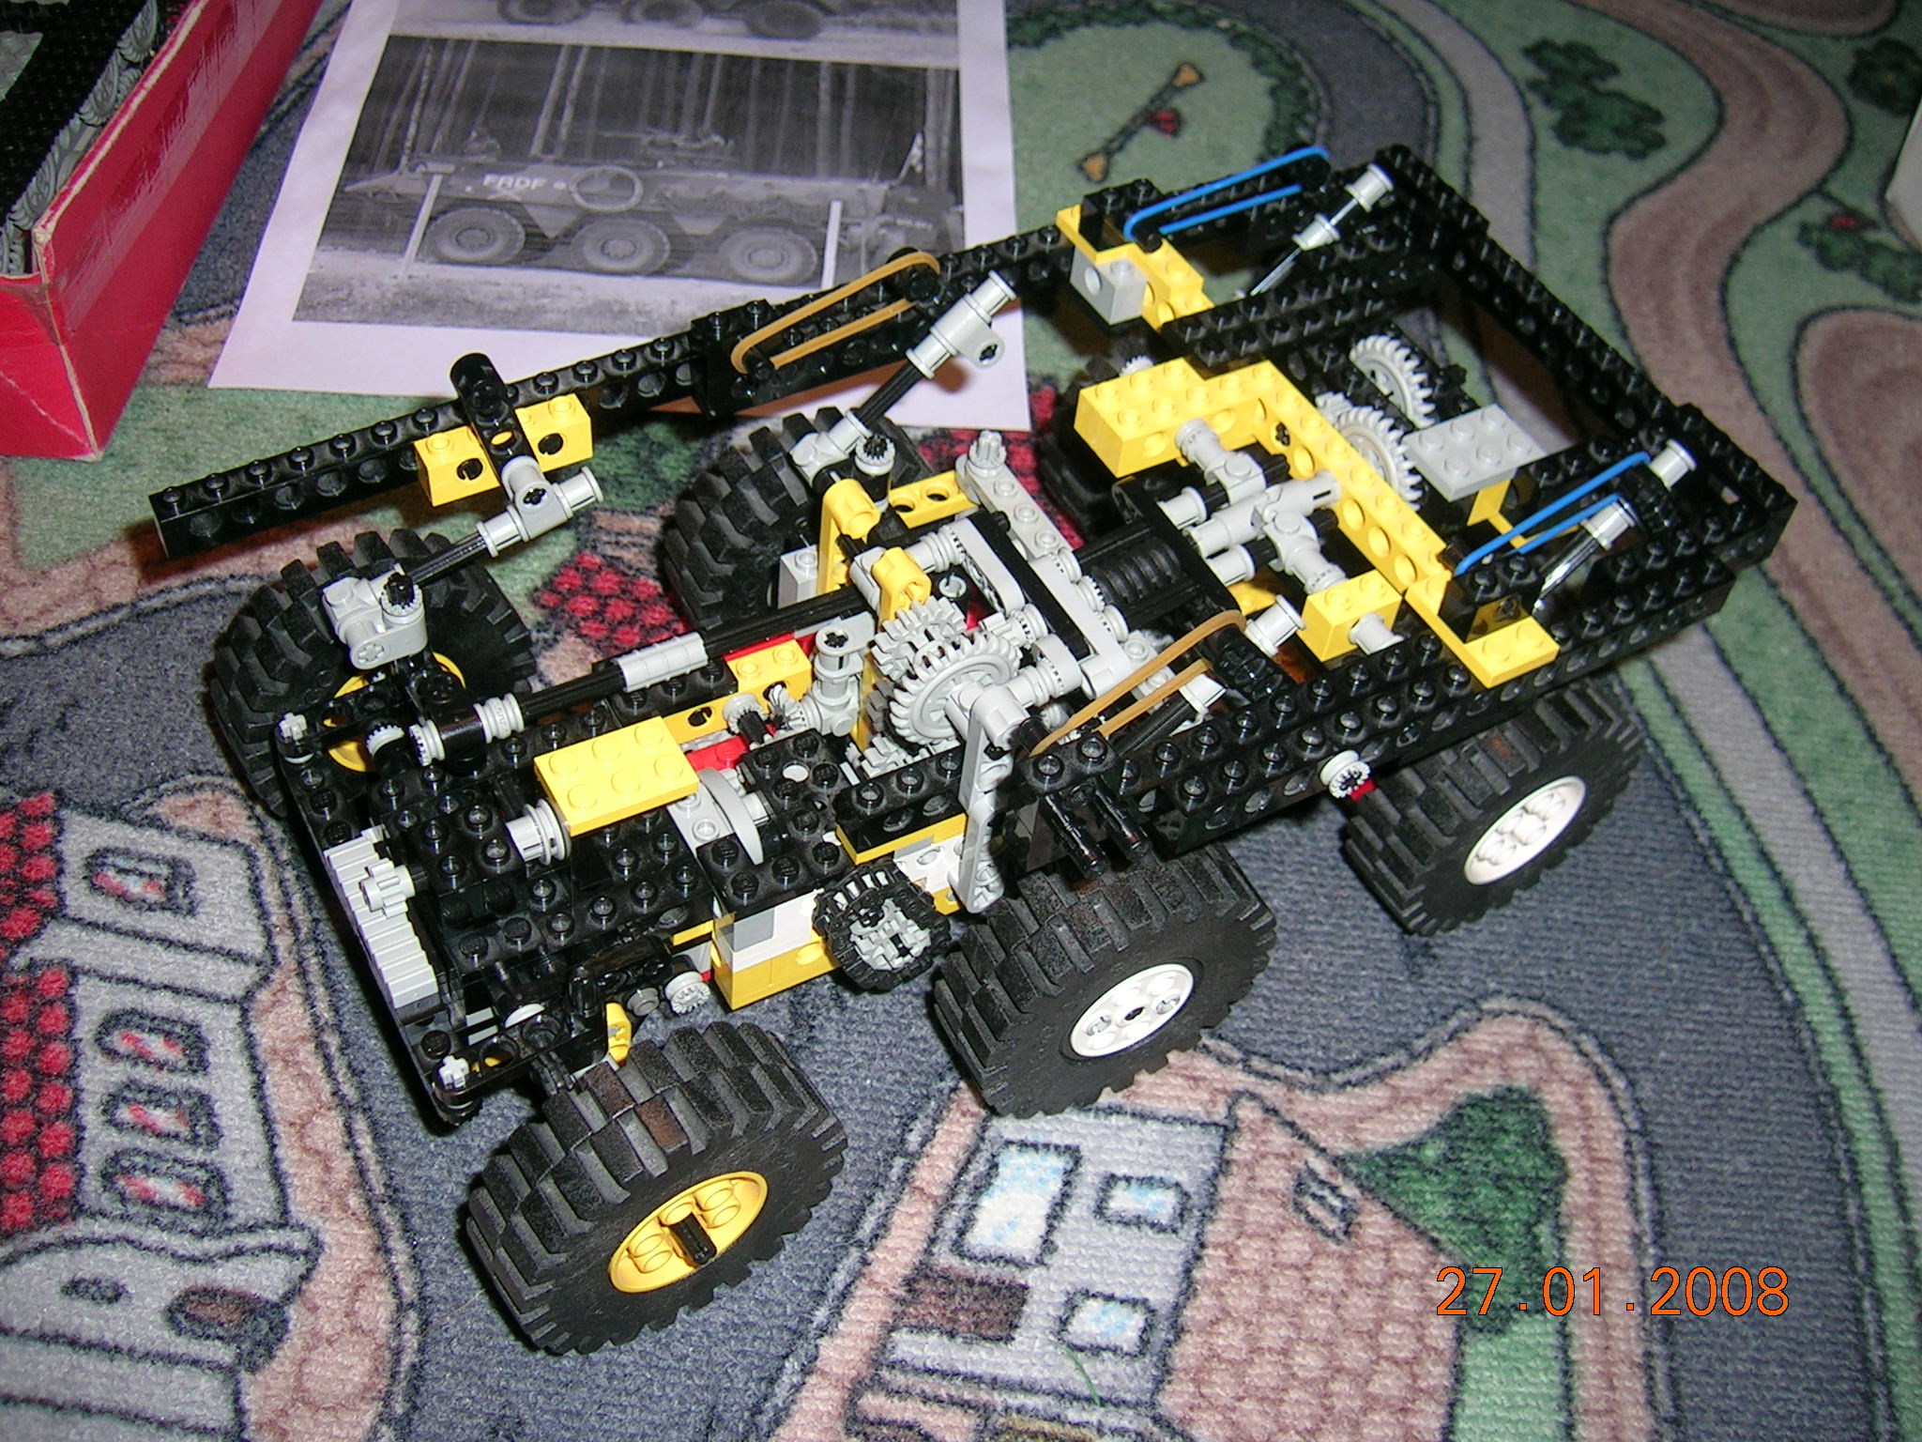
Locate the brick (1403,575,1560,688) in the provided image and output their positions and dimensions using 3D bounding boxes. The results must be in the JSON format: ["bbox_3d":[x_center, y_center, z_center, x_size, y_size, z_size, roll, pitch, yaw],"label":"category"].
[{"bbox_3d":[0.093,-0.018,0.348,0.016,0.005,0.024,-21,56,-22],"label":"brick"}]

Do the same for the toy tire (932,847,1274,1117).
[{"bbox_3d":[0.028,0.048,0.369,0.061,0.061,0.022,-21,56,-22],"label":"toy tire"}]

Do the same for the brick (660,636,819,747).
[{"bbox_3d":[-0.046,-0.006,0.387,0.032,0.011,0.008,-20,55,-23],"label":"brick"}]

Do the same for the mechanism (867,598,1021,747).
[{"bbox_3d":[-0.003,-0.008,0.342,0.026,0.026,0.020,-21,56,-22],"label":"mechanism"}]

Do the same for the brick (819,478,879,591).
[{"bbox_3d":[-0.022,-0.034,0.377,0.007,0.032,0.009,-21,56,-22],"label":"brick"}]

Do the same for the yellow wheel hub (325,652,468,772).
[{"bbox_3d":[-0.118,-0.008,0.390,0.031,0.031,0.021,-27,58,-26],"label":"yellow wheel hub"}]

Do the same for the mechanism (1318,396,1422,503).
[{"bbox_3d":[0.080,-0.051,0.381,0.008,0.026,0.033,-21,56,-22],"label":"mechanism"}]

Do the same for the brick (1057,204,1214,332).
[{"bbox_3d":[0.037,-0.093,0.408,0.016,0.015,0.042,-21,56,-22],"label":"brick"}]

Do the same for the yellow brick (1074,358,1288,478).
[{"bbox_3d":[0.044,-0.063,0.385,0.039,0.011,0.016,-21,56,-22],"label":"yellow brick"}]

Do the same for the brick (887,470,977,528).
[{"bbox_3d":[-0.007,-0.045,0.398,0.026,0.004,0.008,-21,56,-22],"label":"brick"}]

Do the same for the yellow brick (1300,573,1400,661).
[{"bbox_3d":[0.071,-0.019,0.353,0.016,0.011,0.008,-21,56,-22],"label":"yellow brick"}]

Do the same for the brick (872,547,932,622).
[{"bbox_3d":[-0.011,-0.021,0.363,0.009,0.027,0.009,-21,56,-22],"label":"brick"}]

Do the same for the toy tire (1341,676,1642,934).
[{"bbox_3d":[0.111,0.016,0.406,0.061,0.061,0.022,-21,56,-22],"label":"toy tire"}]

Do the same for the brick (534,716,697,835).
[{"bbox_3d":[-0.061,0.009,0.342,0.024,0.005,0.016,-19,57,-25],"label":"brick"}]

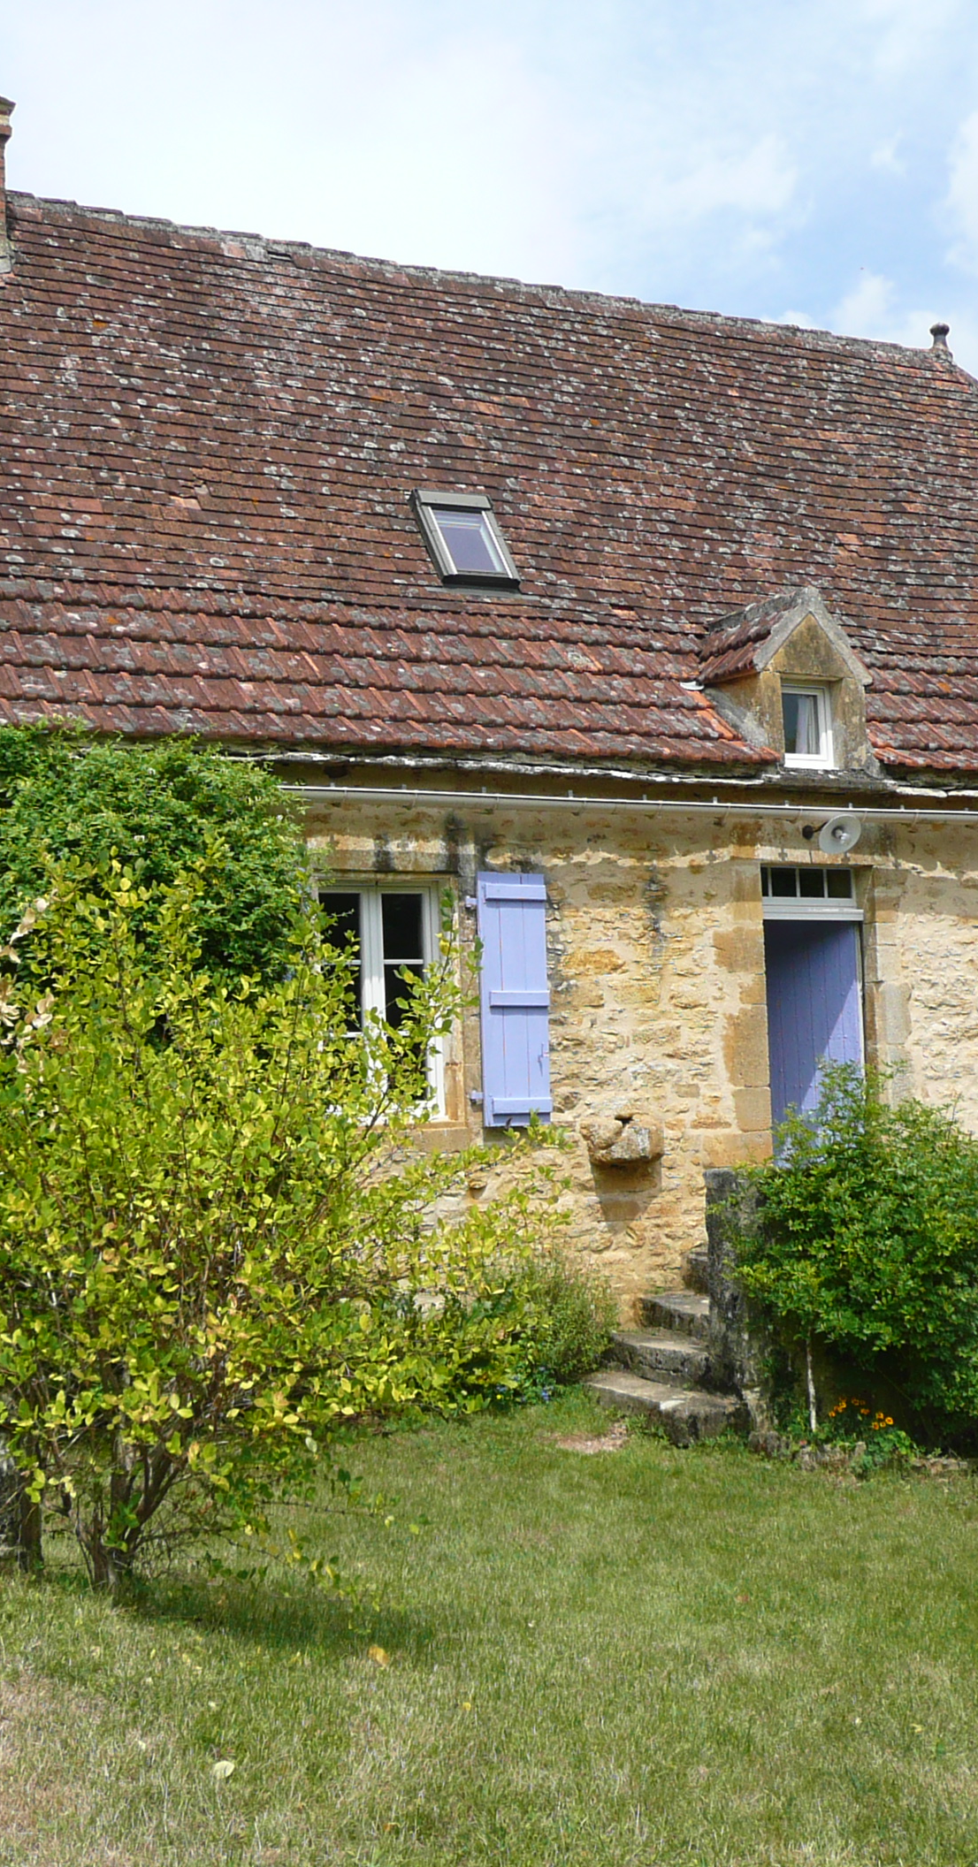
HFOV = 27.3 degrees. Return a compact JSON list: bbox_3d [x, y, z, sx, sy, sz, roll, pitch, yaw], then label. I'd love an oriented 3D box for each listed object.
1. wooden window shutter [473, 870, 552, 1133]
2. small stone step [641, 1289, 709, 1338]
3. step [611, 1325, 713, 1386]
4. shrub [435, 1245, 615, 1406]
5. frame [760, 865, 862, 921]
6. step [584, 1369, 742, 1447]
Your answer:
[{"bbox_3d":[0.148,0.371,11.379,0.420,1.429,0.060,0,-4,-27],"label":"wooden window shutter"},{"bbox_3d":[1.199,2.183,11.397,0.310,0.190,0.800,0,-4,-27],"label":"small stone step"},{"bbox_3d":[0.957,2.324,10.898,0.260,0.200,0.860,0,-3,-31],"label":"step"},{"bbox_3d":[0.176,2.028,10.419,0.880,0.780,0.650,0,-3,-31],"label":"shrub"},{"bbox_3d":[1.995,-0.255,12.621,0.860,0.350,0.100,0,-4,-27],"label":"frame"},{"bbox_3d":[0.873,2.524,10.692,0.360,0.170,1.080,0,-3,-31],"label":"step"}]

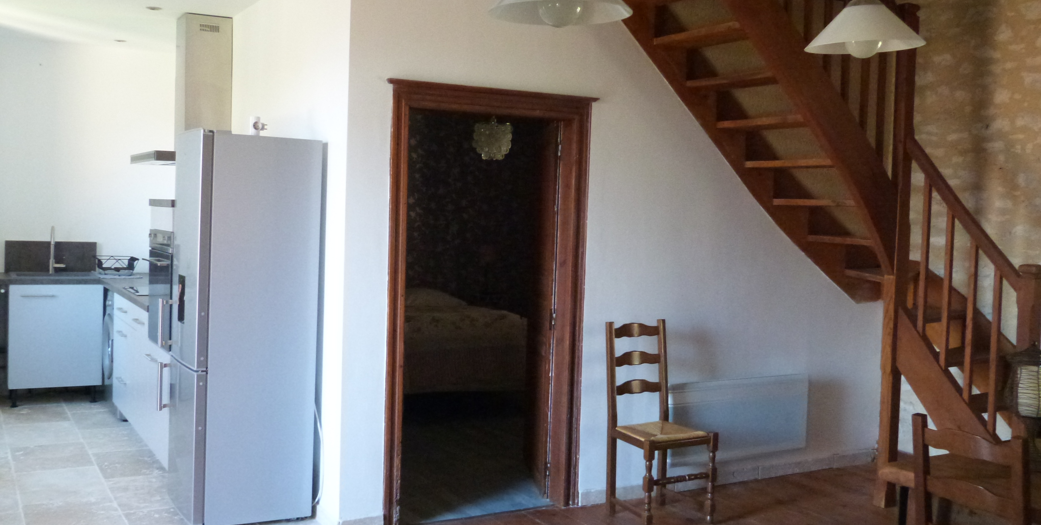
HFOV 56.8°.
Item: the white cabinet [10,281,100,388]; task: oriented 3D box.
[{"bbox_3d":[-3.417,0.502,7.037,0.599,0.727,0.582,0,4,-31],"label":"white cabinet"}]

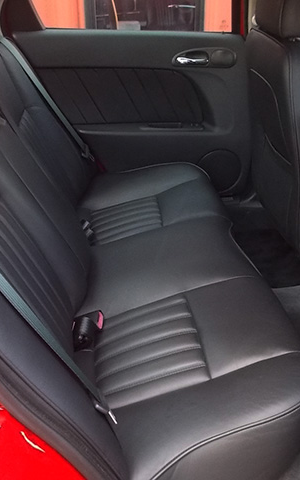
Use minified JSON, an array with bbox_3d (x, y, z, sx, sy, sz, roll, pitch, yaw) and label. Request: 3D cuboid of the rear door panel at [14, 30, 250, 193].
[{"bbox_3d":[-0.038,-0.459,2.090,0.900,0.660,0.110,-3,29,-7],"label":"rear door panel"}]

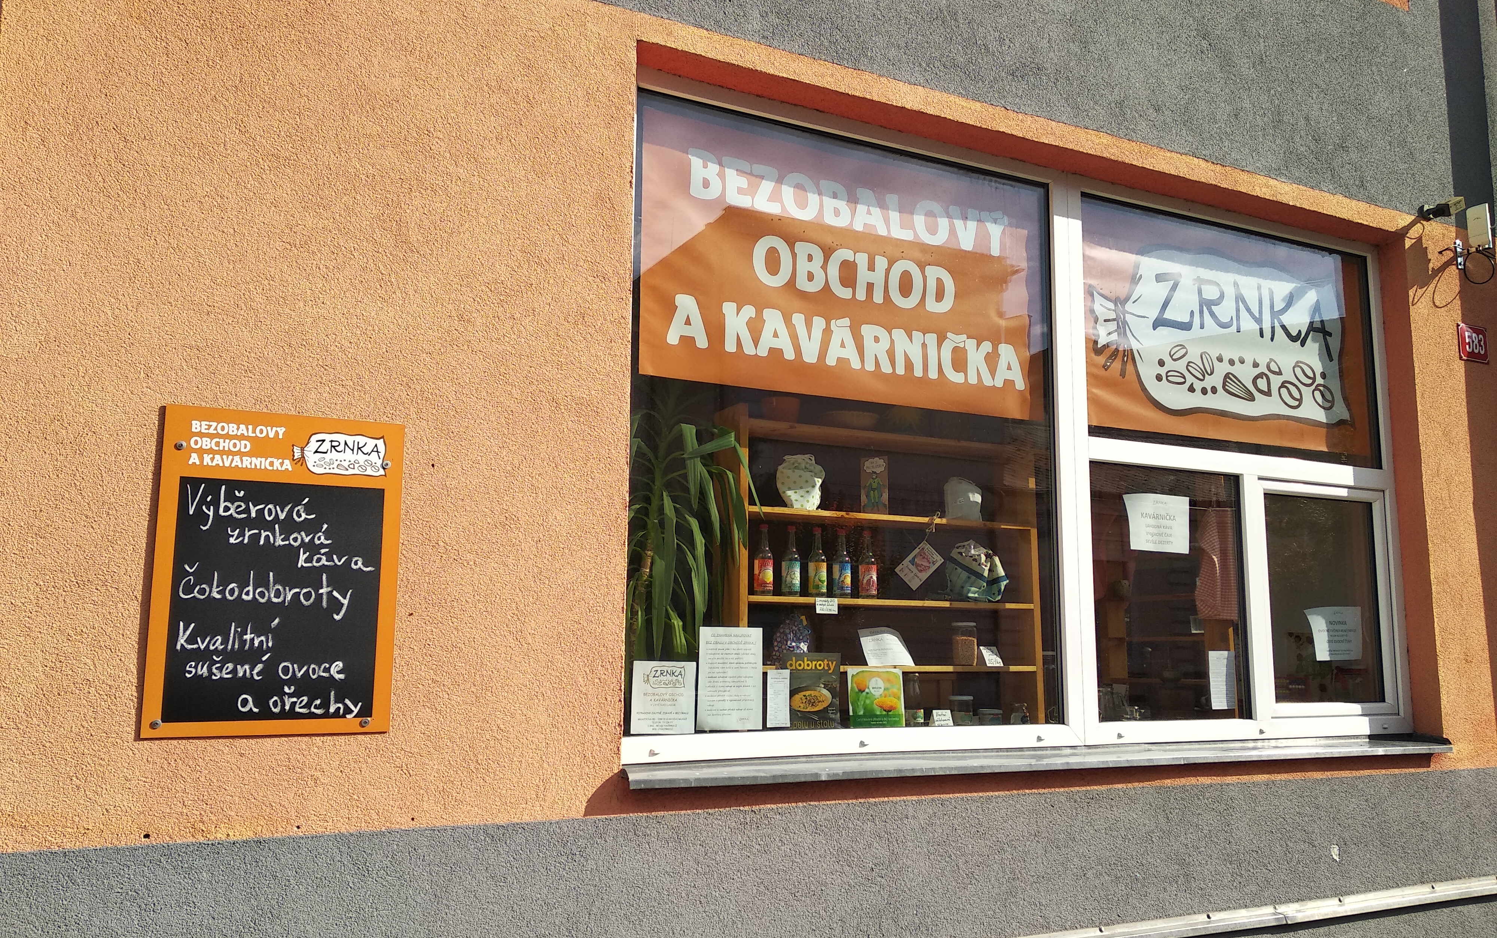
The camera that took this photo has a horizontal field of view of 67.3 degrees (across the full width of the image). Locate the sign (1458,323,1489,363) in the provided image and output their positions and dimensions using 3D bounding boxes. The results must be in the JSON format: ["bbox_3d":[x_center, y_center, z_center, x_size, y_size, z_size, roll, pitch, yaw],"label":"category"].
[{"bbox_3d":[3.117,-0.535,4.834,0.198,0.155,0.014,5,-9,-25],"label":"sign"}]

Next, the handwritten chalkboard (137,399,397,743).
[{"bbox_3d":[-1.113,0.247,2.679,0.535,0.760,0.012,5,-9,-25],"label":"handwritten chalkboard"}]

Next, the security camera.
[{"bbox_3d":[2.926,-1.098,4.734,0.070,0.070,0.180,3,-4,-12],"label":"security camera"}]

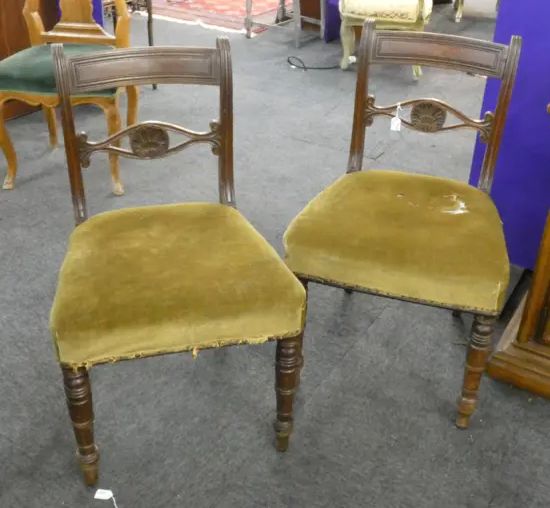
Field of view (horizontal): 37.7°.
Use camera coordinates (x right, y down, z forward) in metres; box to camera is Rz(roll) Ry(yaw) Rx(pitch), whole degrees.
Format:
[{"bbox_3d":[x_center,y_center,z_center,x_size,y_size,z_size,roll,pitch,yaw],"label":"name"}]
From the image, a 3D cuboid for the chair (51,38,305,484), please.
[{"bbox_3d":[-0.248,0.001,1.822,0.510,0.845,0.535,-6,31,-15],"label":"chair"}]

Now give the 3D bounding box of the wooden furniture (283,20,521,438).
[{"bbox_3d":[0.341,-0.094,2.036,0.510,0.845,0.535,10,30,13],"label":"wooden furniture"}]

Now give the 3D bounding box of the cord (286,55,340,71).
[{"bbox_3d":[0.229,-1.103,4.638,0.315,0.016,0.255,3,30,0],"label":"cord"}]

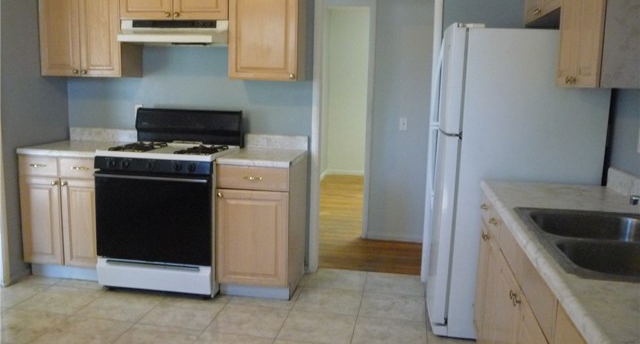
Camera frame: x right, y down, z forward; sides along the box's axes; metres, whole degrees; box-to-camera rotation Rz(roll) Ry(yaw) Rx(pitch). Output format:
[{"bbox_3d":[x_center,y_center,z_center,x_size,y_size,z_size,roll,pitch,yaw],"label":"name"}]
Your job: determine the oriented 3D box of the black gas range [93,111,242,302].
[{"bbox_3d":[-1.008,0.175,3.833,0.769,1.182,0.685,3,9,11],"label":"black gas range"}]

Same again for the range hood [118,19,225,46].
[{"bbox_3d":[-0.963,-0.949,3.792,0.765,0.157,0.450,3,9,9],"label":"range hood"}]

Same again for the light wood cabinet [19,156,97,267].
[{"bbox_3d":[-1.677,0.285,4.015,0.597,0.875,0.620,3,9,9],"label":"light wood cabinet"}]

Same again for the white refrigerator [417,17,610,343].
[{"bbox_3d":[1.078,0.063,3.235,0.815,1.690,0.740,3,9,9],"label":"white refrigerator"}]

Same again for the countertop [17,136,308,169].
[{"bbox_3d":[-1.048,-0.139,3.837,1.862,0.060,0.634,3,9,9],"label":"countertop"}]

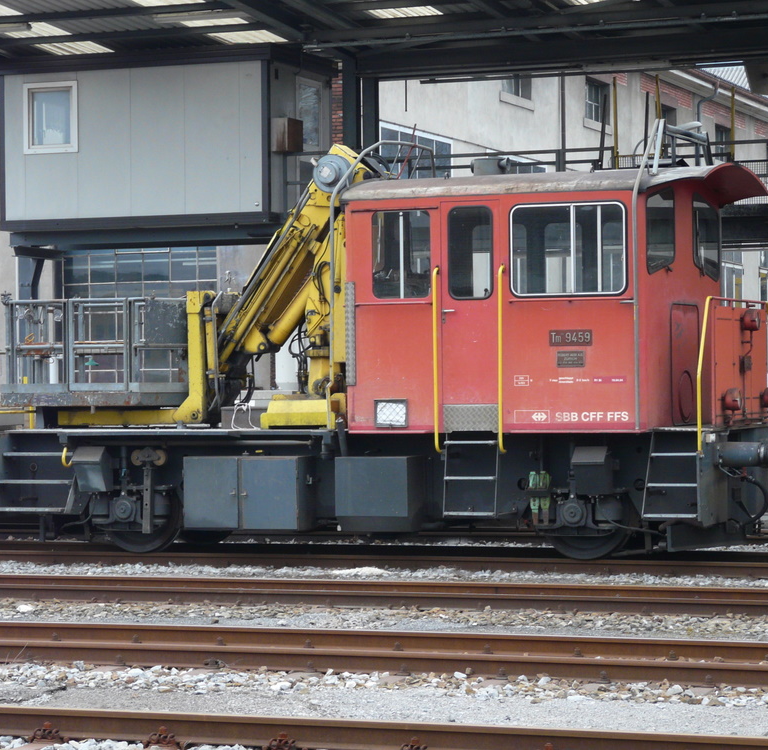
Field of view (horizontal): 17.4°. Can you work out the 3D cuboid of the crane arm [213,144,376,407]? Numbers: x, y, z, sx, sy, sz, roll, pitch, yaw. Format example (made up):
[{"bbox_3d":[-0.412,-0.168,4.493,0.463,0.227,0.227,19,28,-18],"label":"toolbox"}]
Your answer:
[{"bbox_3d":[-0.931,-1.013,26.245,1.630,2.697,0.679,-1,0,22],"label":"crane arm"}]

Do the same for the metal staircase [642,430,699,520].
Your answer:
[{"bbox_3d":[2.684,0.938,23.383,0.543,0.825,0.417,-1,0,22],"label":"metal staircase"}]

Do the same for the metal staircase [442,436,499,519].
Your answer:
[{"bbox_3d":[0.842,0.970,23.949,0.543,0.776,0.242,-1,0,22],"label":"metal staircase"}]

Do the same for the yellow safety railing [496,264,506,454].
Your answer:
[{"bbox_3d":[1.110,-0.149,23.724,0.049,1.794,0.126,-1,0,22],"label":"yellow safety railing"}]

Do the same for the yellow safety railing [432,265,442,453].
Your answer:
[{"bbox_3d":[0.506,-0.141,23.964,0.049,1.794,0.126,-1,0,22],"label":"yellow safety railing"}]

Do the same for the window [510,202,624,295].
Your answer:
[{"bbox_3d":[1.730,-1.178,23.559,1.145,0.873,0.058,-1,0,22],"label":"window"}]

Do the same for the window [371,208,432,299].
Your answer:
[{"bbox_3d":[0.170,-1.156,24.179,0.611,0.844,0.058,-1,0,22],"label":"window"}]

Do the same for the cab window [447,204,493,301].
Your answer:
[{"bbox_3d":[0.826,-1.161,23.918,0.456,0.883,0.058,-1,0,22],"label":"cab window"}]

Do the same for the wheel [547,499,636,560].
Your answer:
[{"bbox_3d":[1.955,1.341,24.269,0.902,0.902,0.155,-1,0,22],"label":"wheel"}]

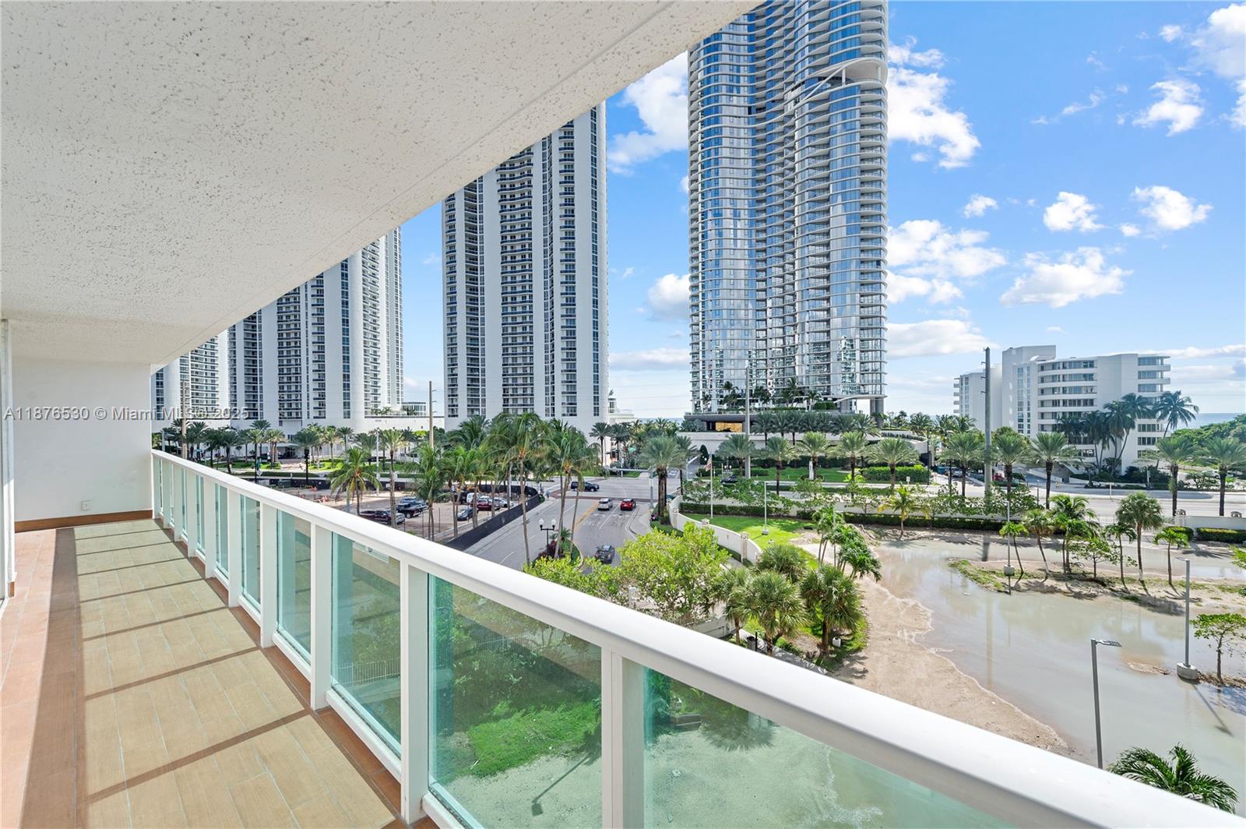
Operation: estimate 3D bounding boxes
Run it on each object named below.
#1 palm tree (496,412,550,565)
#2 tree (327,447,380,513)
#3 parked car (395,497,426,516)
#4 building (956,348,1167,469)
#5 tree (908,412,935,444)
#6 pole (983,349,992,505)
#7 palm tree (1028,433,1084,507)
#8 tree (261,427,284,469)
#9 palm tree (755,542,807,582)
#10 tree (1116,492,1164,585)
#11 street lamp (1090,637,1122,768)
[{"bbox_3d":[-9.789,7.402,47.500,5.800,15.190,5.800,-1,0,0],"label":"palm tree"},{"bbox_3d":[-34.729,9.851,62.655,5.600,11.020,5.600,-1,-1,0],"label":"tree"},{"bbox_3d":[-33.331,14.553,74.450,4.900,1.800,1.950,-1,-1,20],"label":"parked car"},{"bbox_3d":[112.800,-1.490,131.300,25.000,29.200,56.000,-1,0,14],"label":"building"},{"bbox_3d":[73.831,4.138,120.000,5.500,9.000,5.400,-1,0,32],"label":"tree"},{"bbox_3d":[53.505,1.975,71.000,1.000,23.651,0.850,-1,0,37],"label":"pole"},{"bbox_3d":[65.988,8.630,74.000,6.300,11.750,6.300,-1,0,0],"label":"palm tree"},{"bbox_3d":[-100.474,9.922,139.000,5.700,11.740,5.700,-1,0,0],"label":"tree"},{"bbox_3d":[11.307,11.323,34.500,3.500,4.335,3.500,-1,-1,18],"label":"palm tree"},{"bbox_3d":[44.456,10.560,41.600,3.100,7.650,3.100,-1,0,0],"label":"tree"},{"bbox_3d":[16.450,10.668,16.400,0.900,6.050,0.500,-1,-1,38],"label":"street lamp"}]

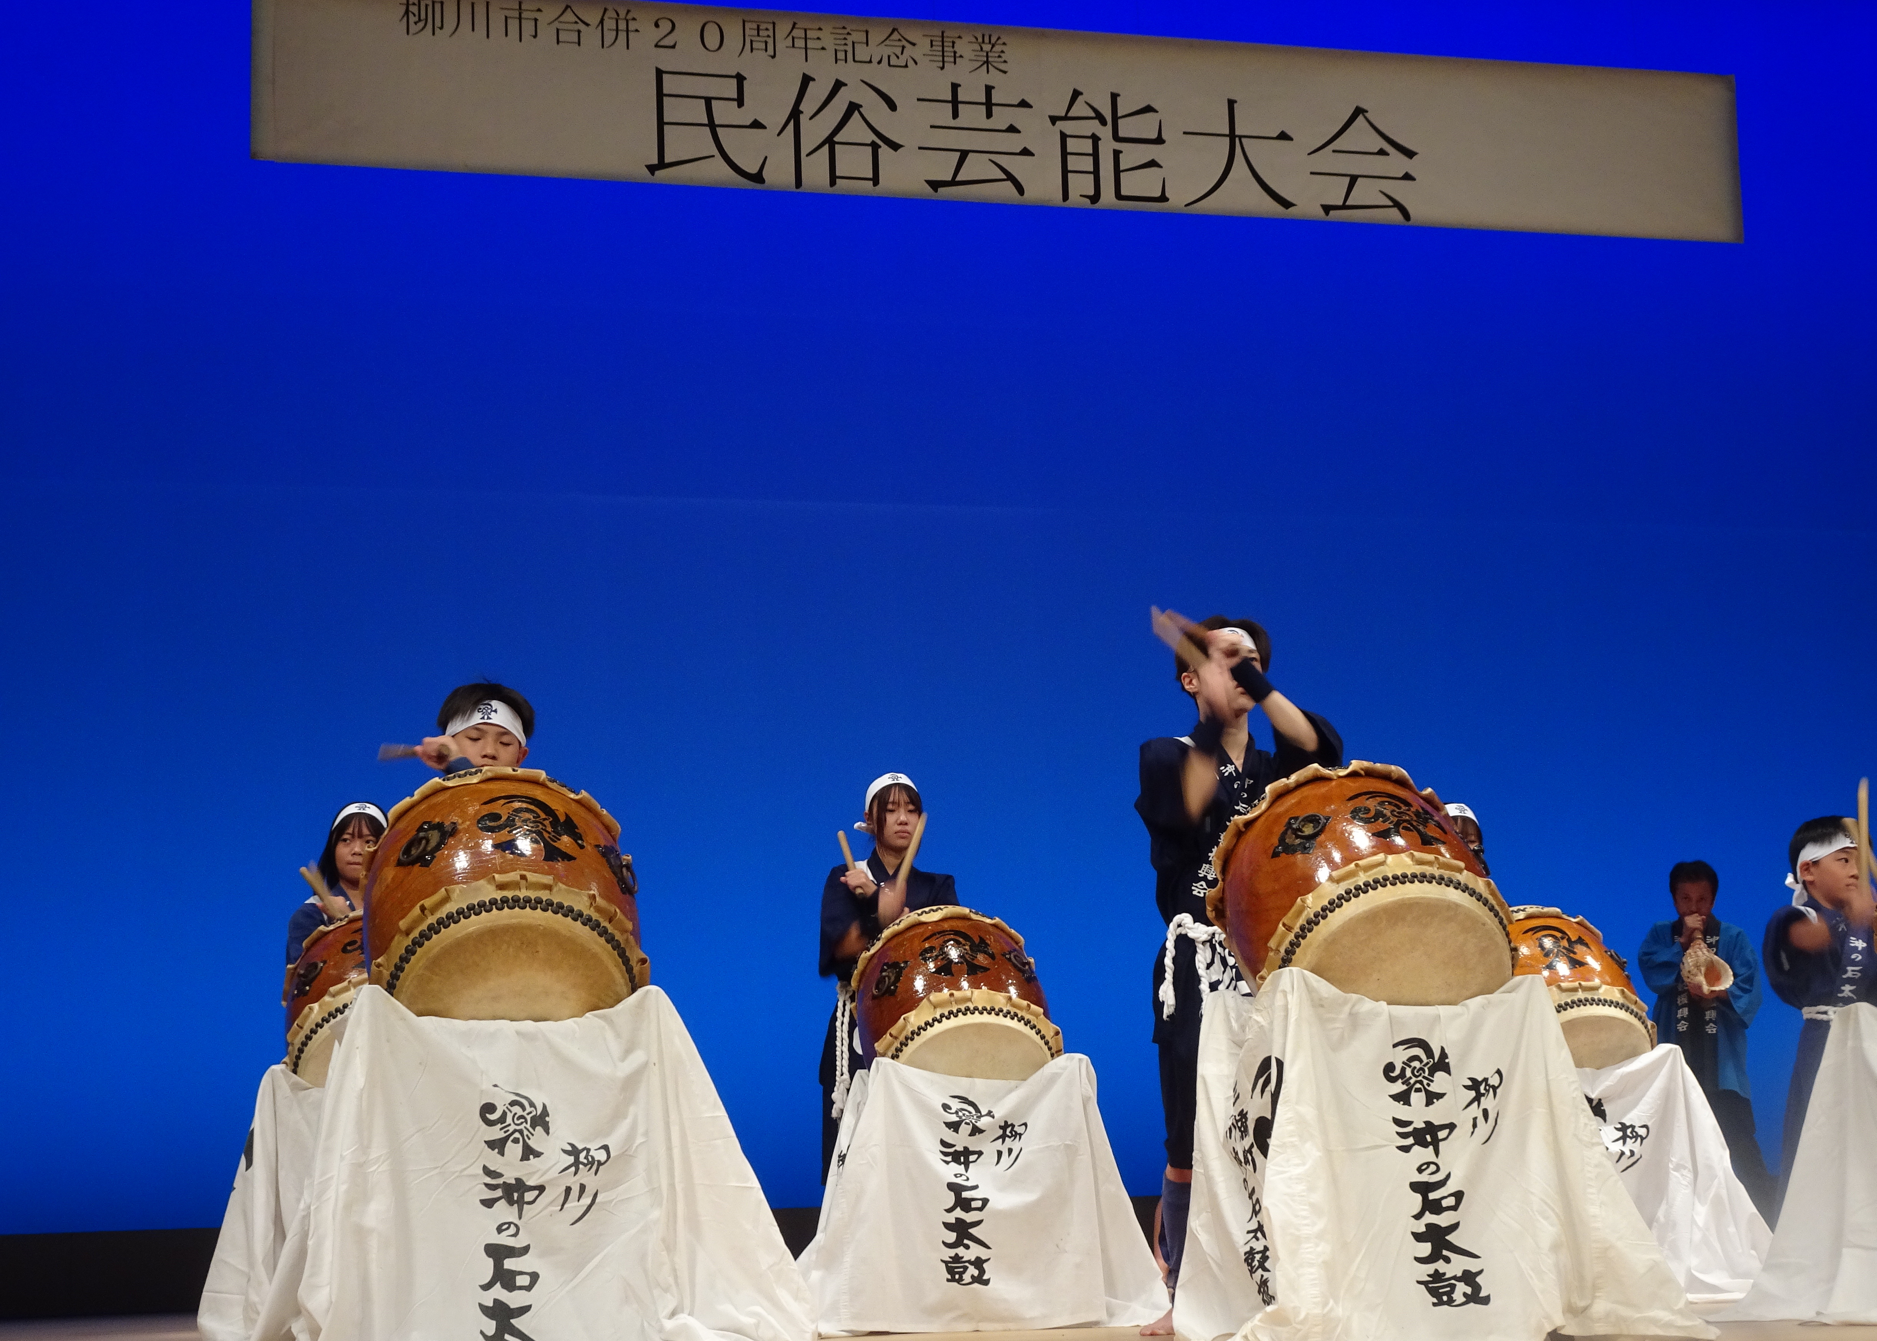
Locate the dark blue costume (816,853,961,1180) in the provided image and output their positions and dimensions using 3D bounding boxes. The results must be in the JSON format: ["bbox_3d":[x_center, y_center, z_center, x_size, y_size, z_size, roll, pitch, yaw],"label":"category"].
[{"bbox_3d":[-0.141,1.060,8.656,0.460,1.030,0.400,0,-11,-10],"label":"dark blue costume"}]

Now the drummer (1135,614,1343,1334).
[{"bbox_3d":[0.668,0.668,6.587,0.530,1.620,0.520,1,-11,-16],"label":"drummer"}]

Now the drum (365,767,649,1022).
[{"bbox_3d":[-0.870,0.529,5.891,0.550,0.550,0.550,0,29,-12],"label":"drum"}]

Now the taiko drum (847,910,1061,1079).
[{"bbox_3d":[0.043,0.999,8.157,0.550,0.550,0.550,0,29,-12],"label":"taiko drum"}]

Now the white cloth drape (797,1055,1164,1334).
[{"bbox_3d":[0.102,1.424,8.025,0.860,0.720,0.800,0,-11,-12],"label":"white cloth drape"}]

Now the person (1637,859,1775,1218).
[{"bbox_3d":[3.022,1.551,11.595,0.520,1.610,0.420,-4,-11,10],"label":"person"}]

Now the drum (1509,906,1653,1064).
[{"bbox_3d":[1.827,1.049,8.797,0.550,0.550,0.550,0,29,-12],"label":"drum"}]

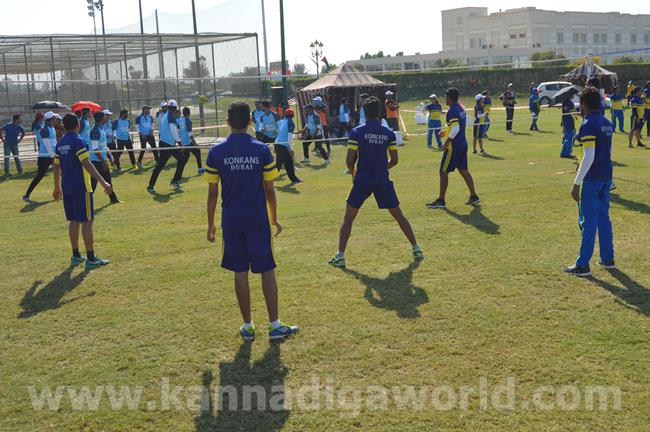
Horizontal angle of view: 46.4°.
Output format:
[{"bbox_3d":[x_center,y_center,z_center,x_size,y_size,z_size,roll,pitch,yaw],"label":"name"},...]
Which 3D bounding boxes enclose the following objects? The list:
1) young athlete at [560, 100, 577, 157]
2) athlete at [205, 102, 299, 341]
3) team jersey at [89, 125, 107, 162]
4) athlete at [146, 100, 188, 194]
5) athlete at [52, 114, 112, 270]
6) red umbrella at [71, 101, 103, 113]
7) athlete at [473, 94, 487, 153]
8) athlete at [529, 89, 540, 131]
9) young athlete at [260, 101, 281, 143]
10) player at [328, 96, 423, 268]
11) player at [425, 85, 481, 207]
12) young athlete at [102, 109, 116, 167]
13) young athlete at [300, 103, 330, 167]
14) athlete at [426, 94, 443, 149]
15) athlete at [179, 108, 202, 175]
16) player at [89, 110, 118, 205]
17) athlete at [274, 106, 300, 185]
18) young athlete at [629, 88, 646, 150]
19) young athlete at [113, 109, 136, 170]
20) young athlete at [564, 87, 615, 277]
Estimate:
[{"bbox_3d":[5.907,-2.206,18.386,0.400,1.550,0.440,-11,13,-44],"label":"young athlete"},{"bbox_3d":[-0.510,0.033,5.473,0.600,1.710,0.360,-2,9,0],"label":"athlete"},{"bbox_3d":[-4.264,-1.359,14.200,0.330,0.700,0.450,-1,9,12],"label":"team jersey"},{"bbox_3d":[-3.107,-1.367,14.900,0.800,1.750,0.600,-10,12,-39],"label":"athlete"},{"bbox_3d":[-2.621,-0.280,8.214,0.520,1.640,0.460,4,11,35],"label":"athlete"},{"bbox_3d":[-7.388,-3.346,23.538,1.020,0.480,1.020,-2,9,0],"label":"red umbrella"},{"bbox_3d":[4.201,-2.488,20.600,0.460,1.600,0.440,-9,11,-38],"label":"athlete"},{"bbox_3d":[8.379,-4.259,30.300,0.420,1.680,0.480,0,9,18],"label":"athlete"},{"bbox_3d":[-1.316,-1.944,18.300,0.600,1.660,0.450,-1,9,6],"label":"young athlete"},{"bbox_3d":[0.517,-0.365,7.748,0.950,1.700,0.480,-4,9,-13],"label":"player"},{"bbox_3d":[1.925,-1.019,11.350,0.780,1.740,0.560,4,11,34],"label":"player"},{"bbox_3d":[-6.229,-2.240,21.900,0.500,1.640,0.550,5,12,39],"label":"young athlete"},{"bbox_3d":[-0.283,-2.195,20.400,0.650,1.600,0.550,-9,11,-36],"label":"young athlete"},{"bbox_3d":[3.469,-3.000,24.000,0.520,1.690,0.380,0,9,14],"label":"athlete"},{"bbox_3d":[-3.219,-1.754,18.200,0.750,1.660,0.550,-10,11,-40],"label":"athlete"},{"bbox_3d":[-4.161,-1.096,14.200,0.750,1.680,0.550,-1,9,12],"label":"player"},{"bbox_3d":[-0.827,-1.543,16.700,0.700,1.620,0.550,-8,10,-33],"label":"athlete"},{"bbox_3d":[8.676,-2.730,21.000,0.500,1.650,0.480,-7,10,-27],"label":"young athlete"},{"bbox_3d":[-5.597,-2.141,21.200,0.620,1.660,0.450,-10,12,-39],"label":"young athlete"},{"bbox_3d":[2.439,-0.335,7.000,0.500,1.720,0.360,-10,12,-42],"label":"young athlete"}]

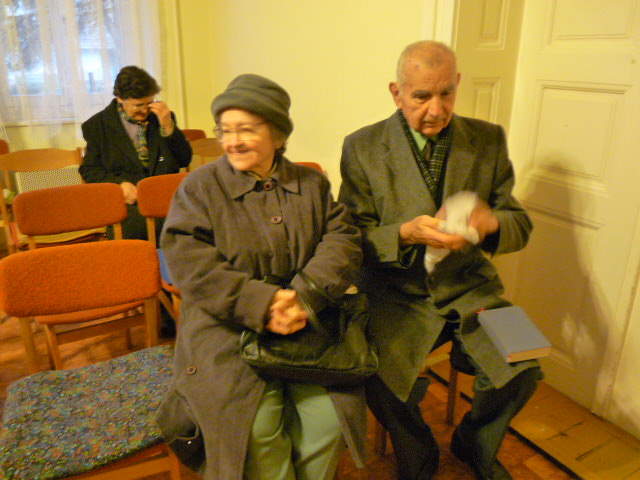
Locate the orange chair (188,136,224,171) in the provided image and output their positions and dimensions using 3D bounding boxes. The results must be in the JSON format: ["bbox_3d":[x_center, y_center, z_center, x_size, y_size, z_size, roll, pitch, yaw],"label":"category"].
[{"bbox_3d":[-0.552,-0.203,3.178,0.444,0.811,0.482,-9,21,-27],"label":"orange chair"}]

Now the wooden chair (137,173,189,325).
[{"bbox_3d":[-0.523,0.132,2.245,0.444,0.772,0.540,-9,21,-27],"label":"wooden chair"}]

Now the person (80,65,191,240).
[{"bbox_3d":[-0.913,-0.251,2.623,0.560,1.254,0.791,-9,21,-27],"label":"person"}]

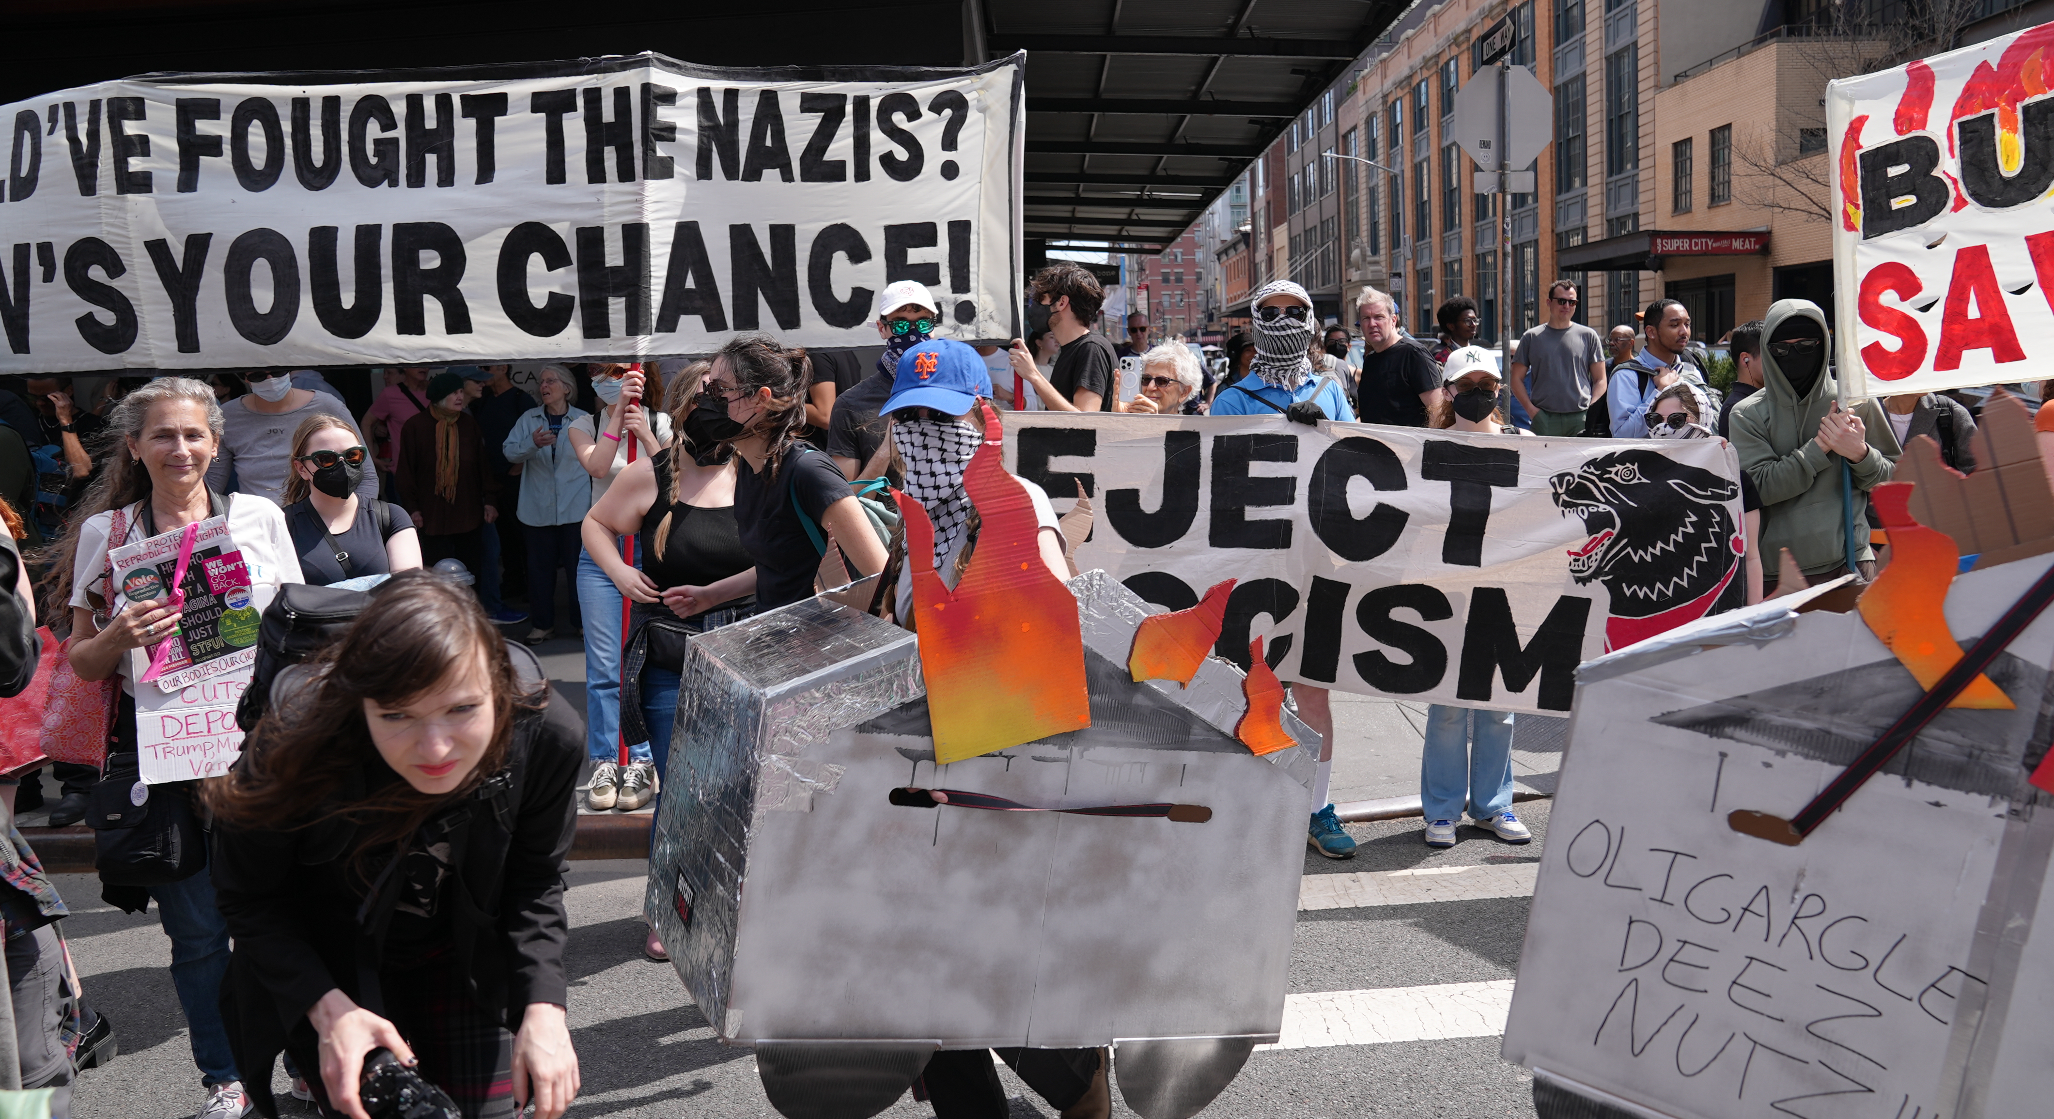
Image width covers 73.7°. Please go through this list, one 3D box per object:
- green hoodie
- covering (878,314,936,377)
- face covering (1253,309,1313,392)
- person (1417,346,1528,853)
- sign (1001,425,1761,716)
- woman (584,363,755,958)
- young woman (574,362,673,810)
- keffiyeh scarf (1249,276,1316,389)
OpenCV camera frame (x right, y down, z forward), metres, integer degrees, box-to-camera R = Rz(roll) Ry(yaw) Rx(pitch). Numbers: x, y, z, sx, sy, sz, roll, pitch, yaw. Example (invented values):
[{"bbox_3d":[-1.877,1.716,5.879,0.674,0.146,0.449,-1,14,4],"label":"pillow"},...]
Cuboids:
[{"bbox_3d":[2.477,-0.380,4.320,0.480,0.850,0.380,-1,10,18],"label":"green hoodie"},{"bbox_3d":[-0.388,-0.688,4.450,0.170,0.185,0.150,-6,9,-10],"label":"covering"},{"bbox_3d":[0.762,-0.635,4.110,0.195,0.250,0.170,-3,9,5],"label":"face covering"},{"bbox_3d":[1.392,0.114,4.329,0.480,1.580,0.380,-3,9,6],"label":"person"},{"bbox_3d":[0.820,0.012,4.070,2.430,0.800,0.120,3,9,6],"label":"sign"},{"bbox_3d":[-0.870,0.287,3.775,0.600,1.650,0.380,-5,9,-8],"label":"woman"},{"bbox_3d":[-1.405,0.049,4.750,0.450,1.610,0.380,-1,9,0],"label":"young woman"},{"bbox_3d":[0.794,-0.702,4.280,0.215,0.340,0.250,-3,9,7],"label":"keffiyeh scarf"}]

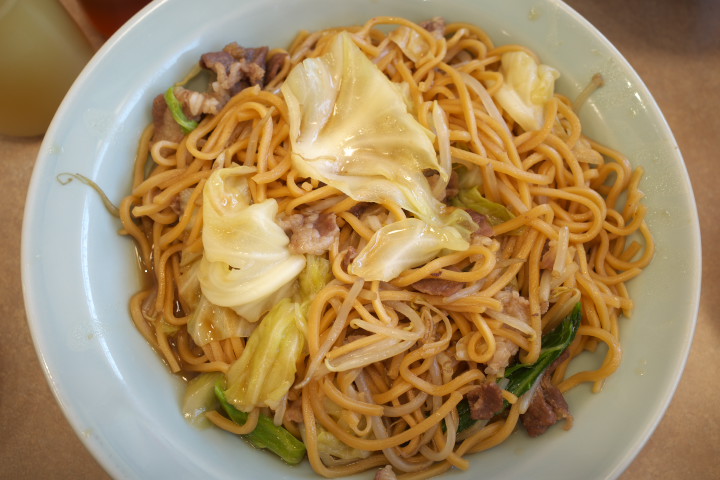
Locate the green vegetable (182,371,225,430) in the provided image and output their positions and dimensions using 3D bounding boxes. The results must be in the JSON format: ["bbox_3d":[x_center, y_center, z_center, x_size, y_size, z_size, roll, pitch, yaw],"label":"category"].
[{"bbox_3d":[-0.058,0.060,0.210,0.018,0.012,0.021,1,72,-2],"label":"green vegetable"}]

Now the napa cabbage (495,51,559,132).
[{"bbox_3d":[0.071,-0.065,0.242,0.025,0.018,0.036,19,73,4],"label":"napa cabbage"}]

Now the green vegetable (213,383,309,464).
[{"bbox_3d":[-0.039,0.069,0.206,0.042,0.013,0.013,33,74,8],"label":"green vegetable"}]

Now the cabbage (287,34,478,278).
[{"bbox_3d":[0.003,-0.035,0.220,0.059,0.026,0.099,-26,75,-10],"label":"cabbage"}]

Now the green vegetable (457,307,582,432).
[{"bbox_3d":[0.061,0.049,0.210,0.066,0.020,0.015,-36,77,-12],"label":"green vegetable"}]

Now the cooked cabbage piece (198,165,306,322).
[{"bbox_3d":[-0.045,0.000,0.213,0.038,0.024,0.058,-23,75,-9],"label":"cooked cabbage piece"}]

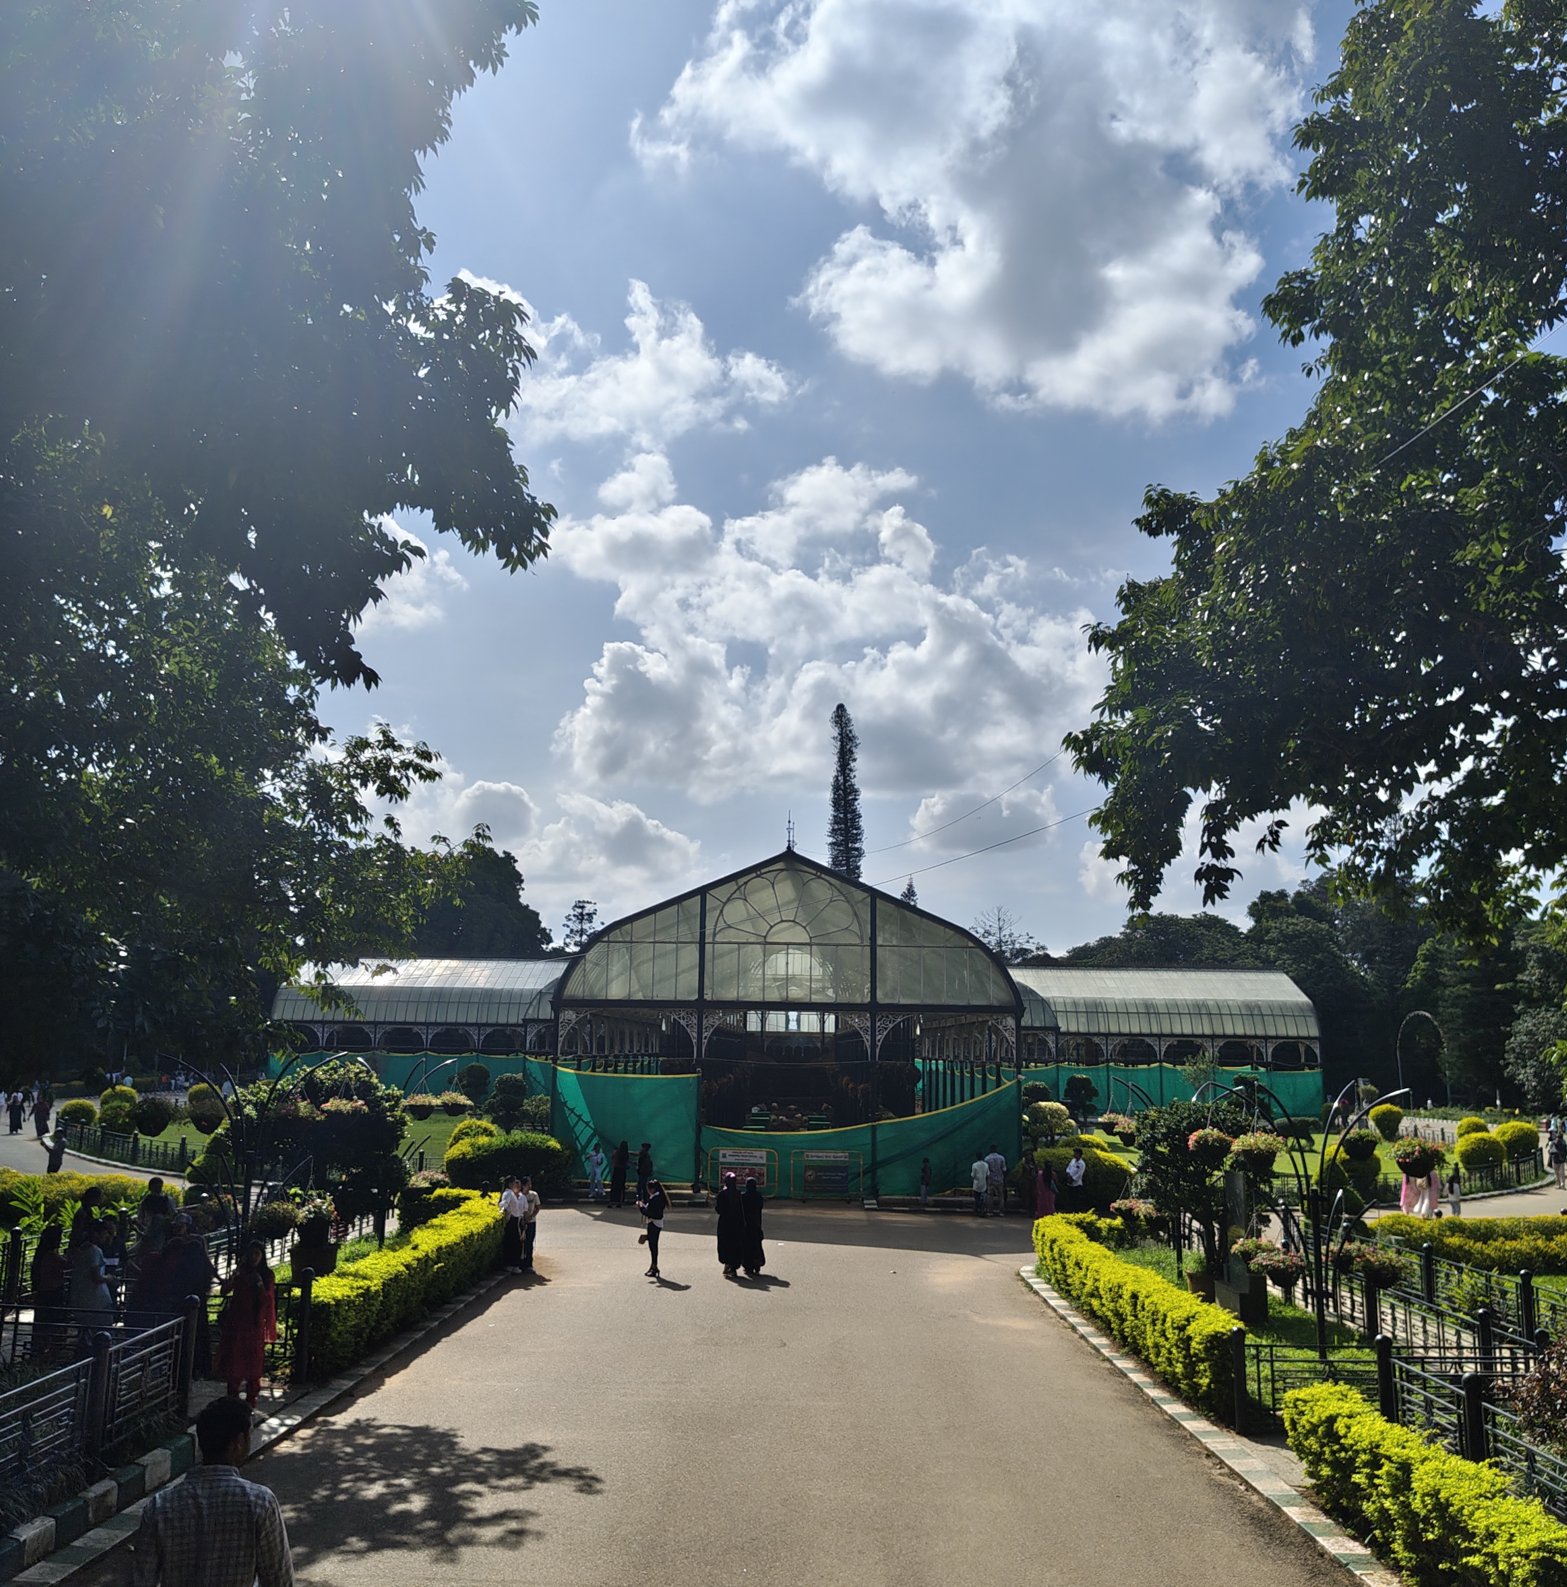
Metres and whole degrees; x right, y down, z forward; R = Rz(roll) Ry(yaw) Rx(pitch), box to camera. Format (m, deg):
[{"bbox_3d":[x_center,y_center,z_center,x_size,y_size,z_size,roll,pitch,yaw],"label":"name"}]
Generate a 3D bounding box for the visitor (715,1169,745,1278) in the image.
[{"bbox_3d":[-0.852,6.852,22.940,0.520,1.610,0.380,1,-10,0],"label":"visitor"}]

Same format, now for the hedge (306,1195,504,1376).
[{"bbox_3d":[-4.859,6.296,19.118,0.650,0.980,8.900,1,-10,0],"label":"hedge"}]

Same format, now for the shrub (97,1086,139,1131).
[{"bbox_3d":[-23.344,11.367,50.726,1.350,1.800,1.350,1,-10,0],"label":"shrub"}]

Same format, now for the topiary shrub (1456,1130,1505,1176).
[{"bbox_3d":[21.115,10.917,43.795,1.400,1.390,1.400,1,-10,0],"label":"topiary shrub"}]

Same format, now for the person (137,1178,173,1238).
[{"bbox_3d":[-9.627,6.667,22.137,0.500,1.550,0.420,-4,-11,24],"label":"person"}]

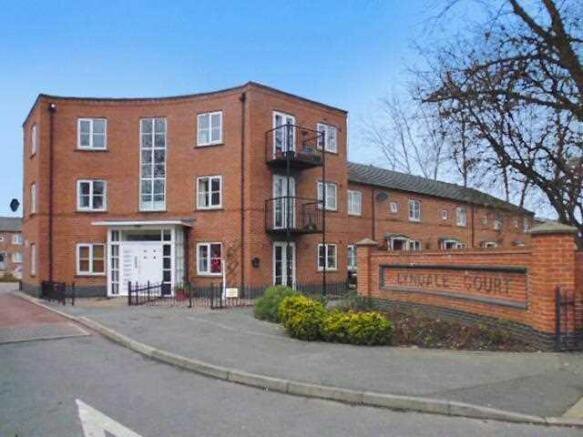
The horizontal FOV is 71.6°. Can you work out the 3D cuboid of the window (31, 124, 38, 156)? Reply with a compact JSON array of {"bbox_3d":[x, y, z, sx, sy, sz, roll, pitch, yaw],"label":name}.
[{"bbox_3d":[-11.575,-3.504,18.200,0.130,1.330,1.200,3,-4,-39],"label":"window"}]

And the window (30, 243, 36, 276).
[{"bbox_3d":[-11.597,1.847,18.200,0.130,1.350,1.200,3,-4,-39],"label":"window"}]

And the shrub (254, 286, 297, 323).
[{"bbox_3d":[-0.309,2.019,9.600,1.080,0.780,0.950,-1,-4,12],"label":"shrub"}]

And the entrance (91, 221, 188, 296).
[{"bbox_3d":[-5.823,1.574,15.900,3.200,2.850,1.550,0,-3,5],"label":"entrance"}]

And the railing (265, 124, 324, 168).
[{"bbox_3d":[0.179,-2.800,16.050,1.950,1.250,1.300,2,-4,-38],"label":"railing"}]

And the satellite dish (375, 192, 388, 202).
[{"bbox_3d":[4.588,-1.071,20.600,0.570,0.480,0.250,1,-4,-18],"label":"satellite dish"}]

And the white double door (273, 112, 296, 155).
[{"bbox_3d":[-0.277,-3.216,16.450,1.200,2.100,0.120,2,-4,-38],"label":"white double door"}]

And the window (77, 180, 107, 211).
[{"bbox_3d":[-8.396,-0.958,17.050,1.220,1.300,0.120,0,-3,-5],"label":"window"}]

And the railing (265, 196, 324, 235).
[{"bbox_3d":[0.118,-0.099,15.950,1.780,1.250,1.200,3,-4,-39],"label":"railing"}]

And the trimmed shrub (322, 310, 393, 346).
[{"bbox_3d":[1.168,1.893,7.150,1.220,0.520,0.850,-1,-4,14],"label":"trimmed shrub"}]

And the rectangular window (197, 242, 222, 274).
[{"bbox_3d":[-3.320,1.674,16.500,1.200,1.330,0.130,-1,-4,20],"label":"rectangular window"}]

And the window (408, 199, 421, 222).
[{"bbox_3d":[7.018,-0.421,23.000,1.150,1.230,0.120,3,-4,-40],"label":"window"}]

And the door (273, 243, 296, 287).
[{"bbox_3d":[-0.282,2.023,16.750,1.200,2.100,0.130,3,-4,-39],"label":"door"}]

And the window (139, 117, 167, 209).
[{"bbox_3d":[-5.840,-2.255,17.100,1.100,3.900,0.120,0,-3,6],"label":"window"}]

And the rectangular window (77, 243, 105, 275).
[{"bbox_3d":[-8.389,1.720,16.950,1.220,1.300,0.120,0,-3,-5],"label":"rectangular window"}]

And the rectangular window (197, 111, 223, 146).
[{"bbox_3d":[-3.328,-3.646,16.500,1.200,1.330,0.130,-1,-4,20],"label":"rectangular window"}]

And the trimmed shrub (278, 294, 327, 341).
[{"bbox_3d":[0.203,1.807,7.450,0.860,0.770,0.860,0,-3,0],"label":"trimmed shrub"}]

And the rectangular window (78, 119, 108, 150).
[{"bbox_3d":[-8.441,-3.565,17.150,1.220,1.300,0.120,0,-3,-5],"label":"rectangular window"}]

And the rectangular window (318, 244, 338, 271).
[{"bbox_3d":[1.676,1.766,18.300,1.200,1.200,0.130,3,-4,-39],"label":"rectangular window"}]

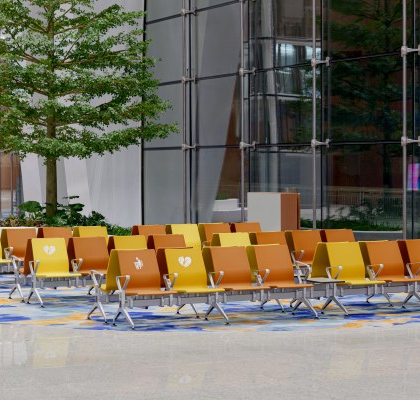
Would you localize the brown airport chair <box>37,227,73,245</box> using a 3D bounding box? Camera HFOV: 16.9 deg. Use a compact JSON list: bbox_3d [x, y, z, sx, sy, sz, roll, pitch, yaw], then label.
[{"bbox_3d":[-2.285,0.872,22.137,0.576,0.859,0.620,-1,2,-27],"label":"brown airport chair"}]

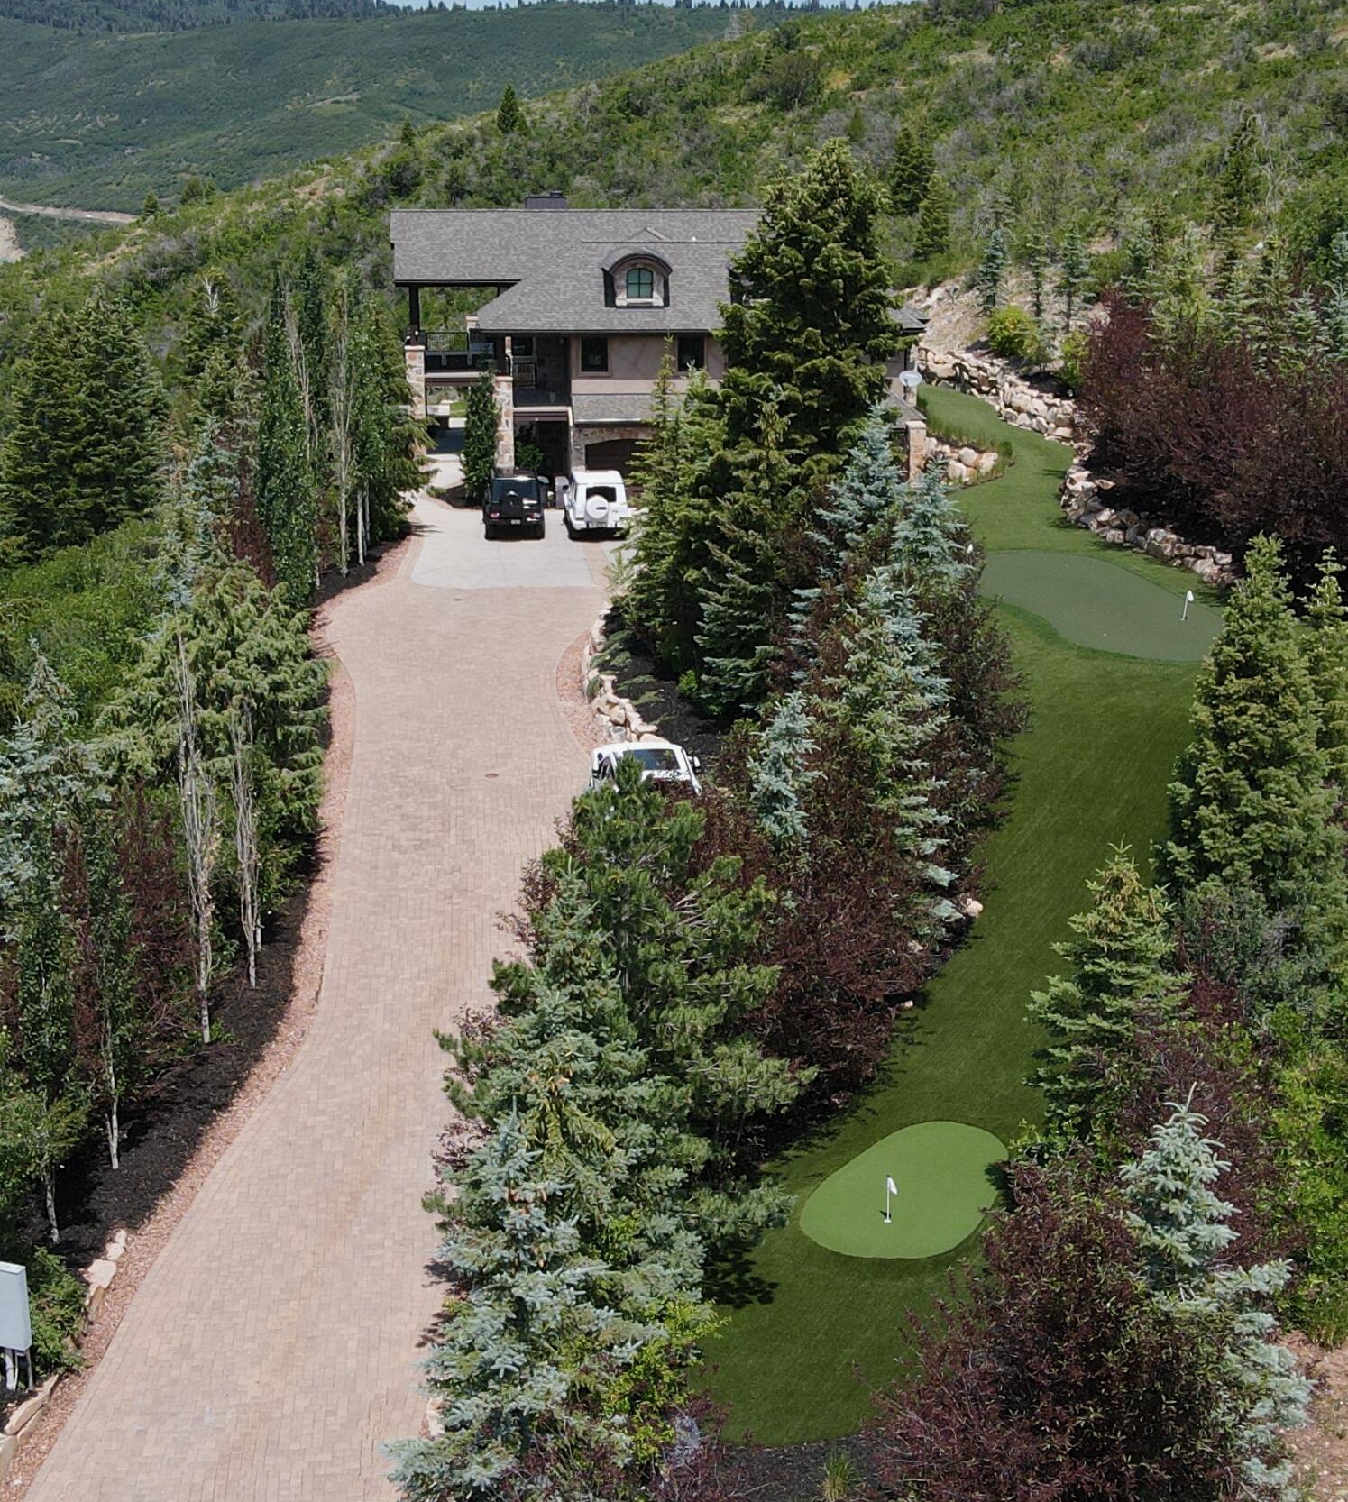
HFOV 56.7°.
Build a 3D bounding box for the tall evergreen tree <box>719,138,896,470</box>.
[{"bbox_3d":[3.881,-11.287,36.226,5.600,11.640,5.600,0,23,0],"label":"tall evergreen tree"}]

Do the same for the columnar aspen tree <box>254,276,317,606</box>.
[{"bbox_3d":[-10.638,-8.450,34.301,1.900,8.700,1.900,0,23,0],"label":"columnar aspen tree"}]

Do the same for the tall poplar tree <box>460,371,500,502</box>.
[{"bbox_3d":[-6.706,-11.091,43.400,1.350,4.610,1.350,0,23,0],"label":"tall poplar tree"}]

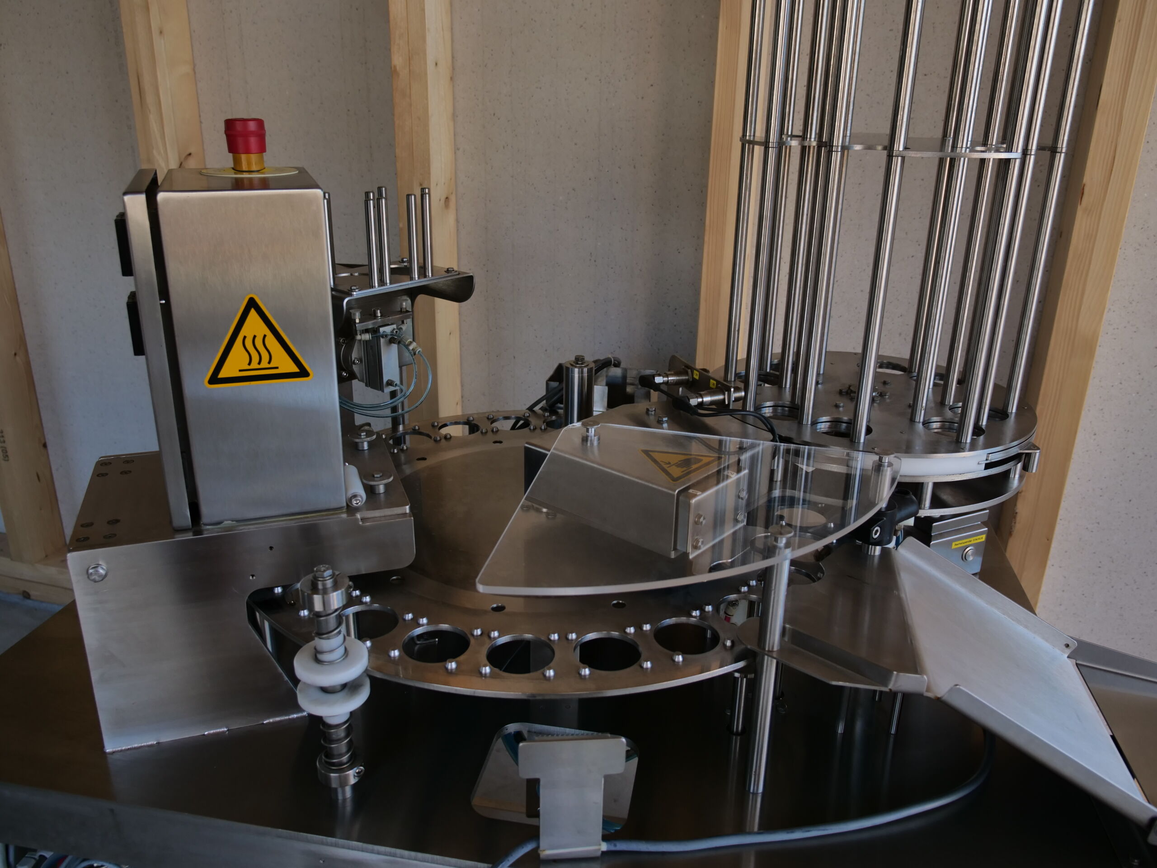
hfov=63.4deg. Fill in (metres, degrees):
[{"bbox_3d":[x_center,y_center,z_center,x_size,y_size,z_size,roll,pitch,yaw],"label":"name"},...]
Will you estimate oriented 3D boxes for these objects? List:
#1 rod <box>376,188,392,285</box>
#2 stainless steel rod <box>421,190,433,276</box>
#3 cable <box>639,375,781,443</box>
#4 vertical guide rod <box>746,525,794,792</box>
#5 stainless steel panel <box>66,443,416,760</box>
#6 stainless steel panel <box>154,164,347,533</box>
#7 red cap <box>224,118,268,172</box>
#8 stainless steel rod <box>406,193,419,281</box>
[{"bbox_3d":[-0.221,-0.225,1.070,0.010,0.111,0.010,-6,22,-19],"label":"rod"},{"bbox_3d":[-0.181,-0.240,1.121,0.010,0.105,0.010,-6,22,-19],"label":"stainless steel rod"},{"bbox_3d":[0.149,-0.032,1.082,0.211,0.032,0.048,16,25,34],"label":"cable"},{"bbox_3d":[0.162,0.200,0.803,0.020,0.265,0.020,-6,22,-19],"label":"vertical guide rod"},{"bbox_3d":[-0.339,0.146,0.988,0.298,0.212,0.226,-6,22,-19],"label":"stainless steel panel"},{"bbox_3d":[-0.313,-0.095,0.909,0.129,0.297,0.195,-6,22,-19],"label":"stainless steel panel"},{"bbox_3d":[-0.316,-0.274,0.890,0.038,0.047,0.038,-6,22,-19],"label":"red cap"},{"bbox_3d":[-0.194,-0.230,1.099,0.010,0.100,0.010,-6,22,-19],"label":"stainless steel rod"}]

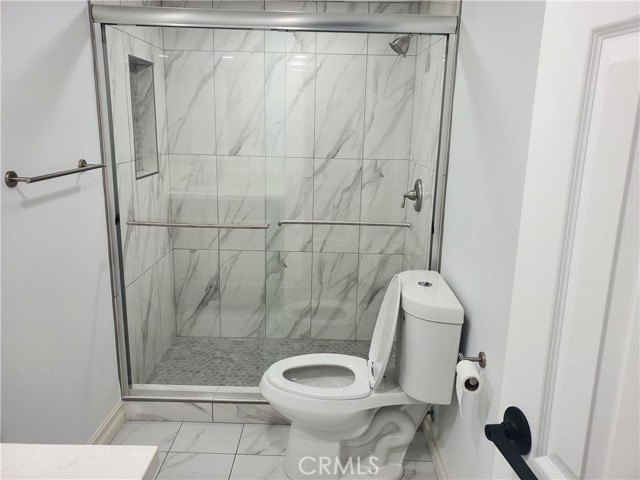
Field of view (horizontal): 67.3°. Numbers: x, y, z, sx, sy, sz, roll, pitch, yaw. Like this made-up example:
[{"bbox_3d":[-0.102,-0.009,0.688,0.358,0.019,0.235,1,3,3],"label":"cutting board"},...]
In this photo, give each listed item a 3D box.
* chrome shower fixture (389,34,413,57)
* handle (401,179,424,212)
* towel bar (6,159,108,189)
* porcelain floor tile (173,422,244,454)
[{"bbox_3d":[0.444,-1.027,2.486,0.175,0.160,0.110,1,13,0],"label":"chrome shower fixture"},{"bbox_3d":[0.505,-0.245,2.668,0.106,0.178,0.172,1,13,0],"label":"handle"},{"bbox_3d":[-0.916,-0.242,1.714,0.083,0.053,0.520,1,13,0],"label":"towel bar"},{"bbox_3d":[-0.532,0.945,2.285,0.305,0.011,0.230,1,13,0],"label":"porcelain floor tile"}]

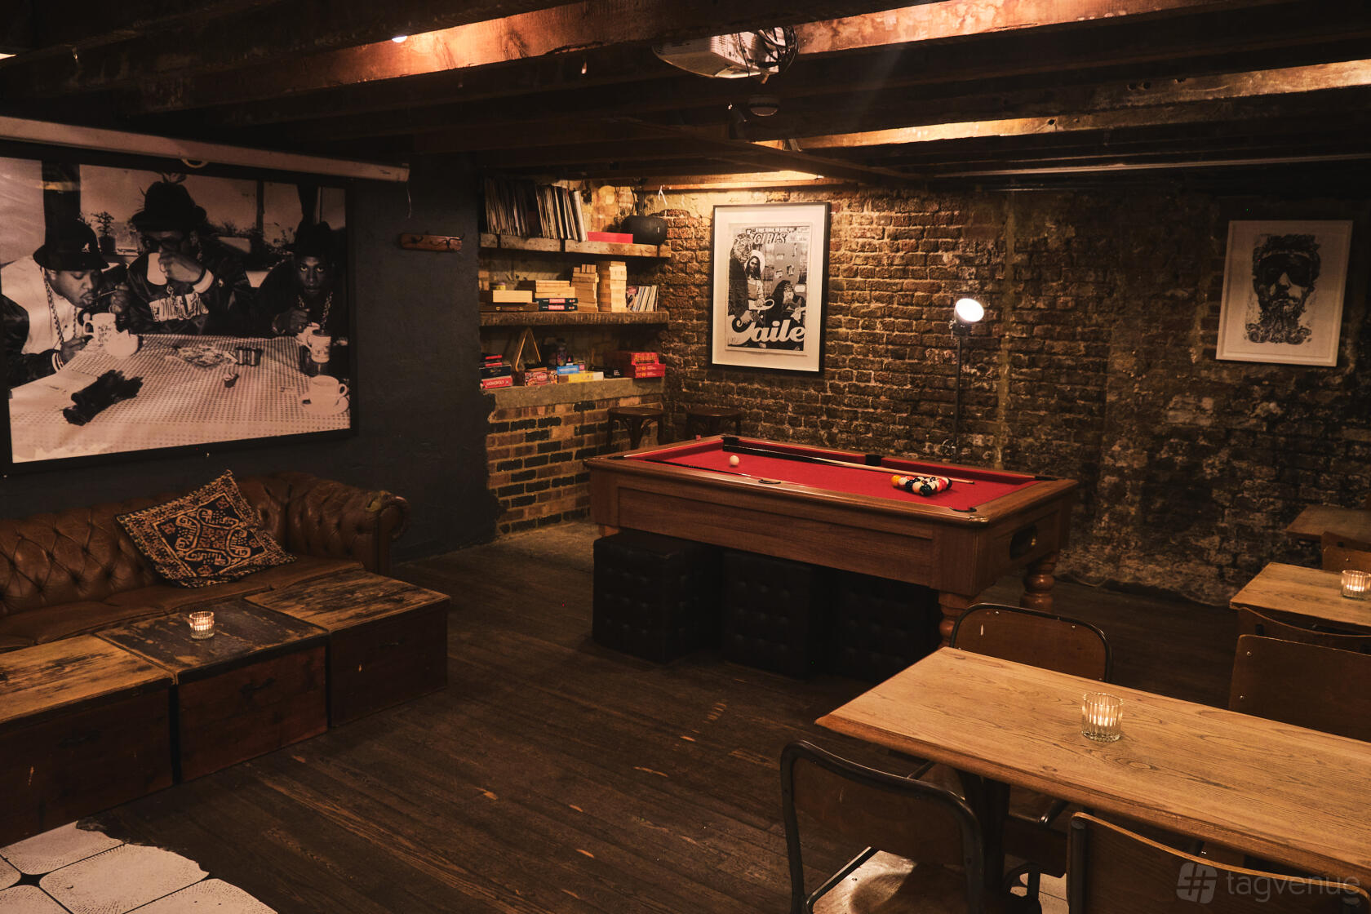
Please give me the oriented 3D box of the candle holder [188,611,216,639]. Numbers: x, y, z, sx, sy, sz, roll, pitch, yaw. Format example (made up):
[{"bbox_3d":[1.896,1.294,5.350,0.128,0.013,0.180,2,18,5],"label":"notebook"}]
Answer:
[{"bbox_3d":[-1.658,0.576,3.524,0.081,0.071,0.081,1,9,0],"label":"candle holder"}]

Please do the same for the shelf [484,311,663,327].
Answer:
[{"bbox_3d":[-0.780,-0.923,6.829,0.300,0.072,1.688,9,12,40],"label":"shelf"}]

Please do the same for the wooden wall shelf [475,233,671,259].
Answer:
[{"bbox_3d":[-0.761,-1.379,6.763,0.280,0.085,1.660,9,12,41],"label":"wooden wall shelf"}]

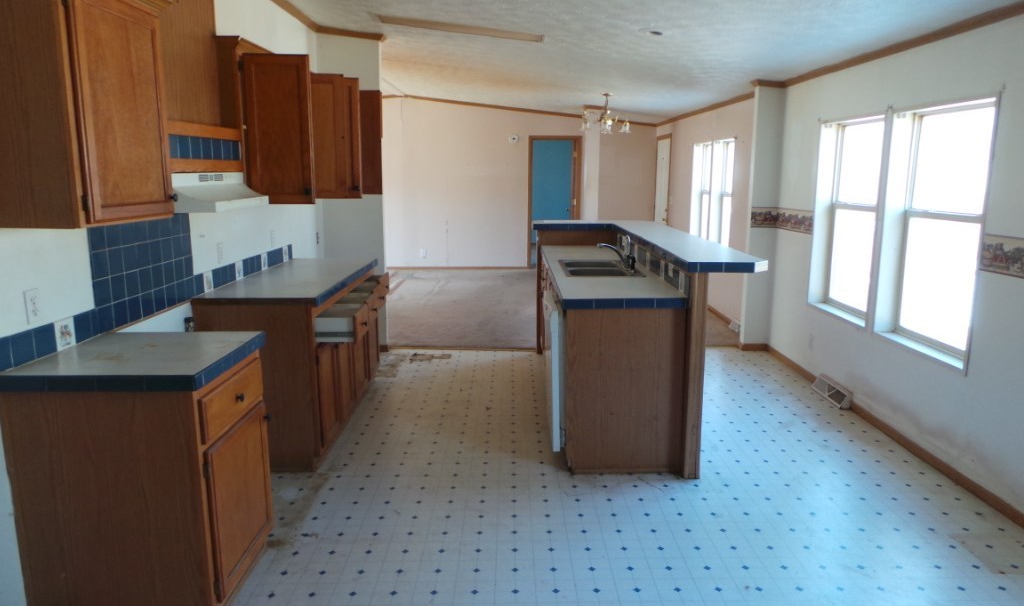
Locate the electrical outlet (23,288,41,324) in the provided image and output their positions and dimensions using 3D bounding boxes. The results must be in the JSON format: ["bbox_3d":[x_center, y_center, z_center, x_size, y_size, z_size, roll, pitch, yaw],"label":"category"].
[{"bbox_3d":[-1.600,0.010,2.275,0.012,0.115,0.073,0,11,0],"label":"electrical outlet"}]

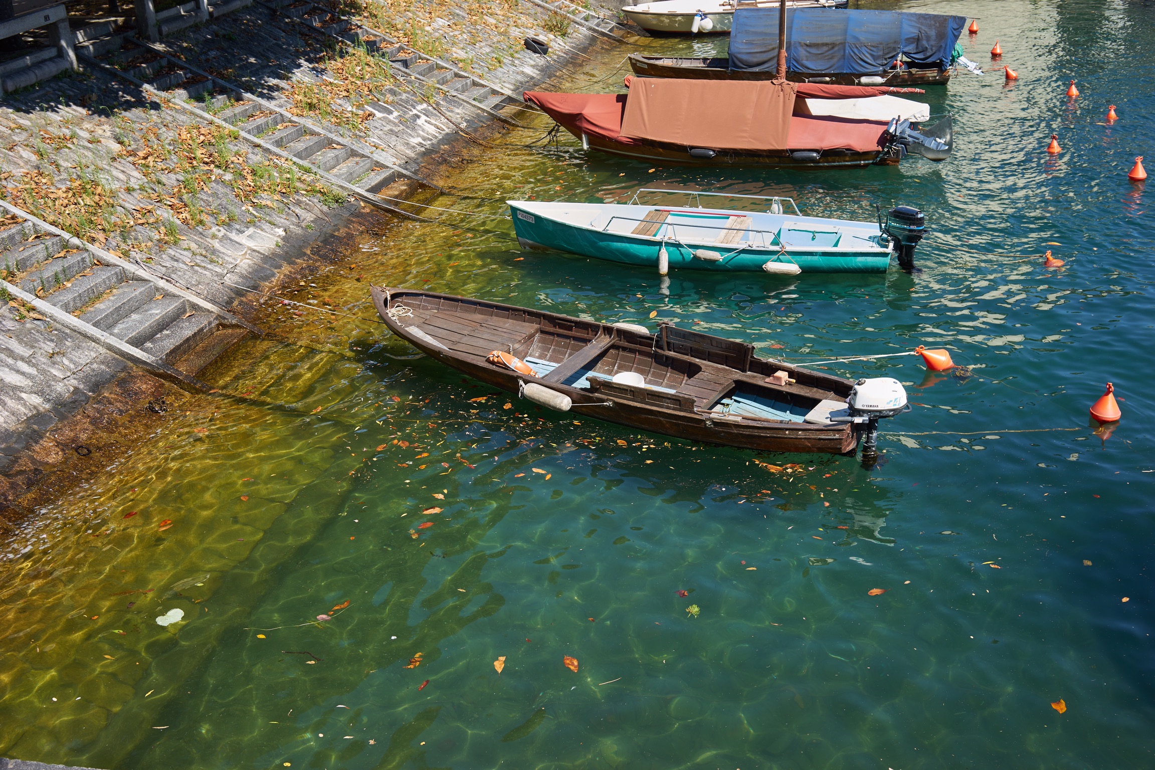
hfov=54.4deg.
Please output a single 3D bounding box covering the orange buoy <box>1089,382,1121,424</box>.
[{"bbox_3d":[5.092,0.182,10.736,0.300,0.435,0.300,3,27,-3],"label":"orange buoy"}]

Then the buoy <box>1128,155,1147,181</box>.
[{"bbox_3d":[8.671,-3.327,17.318,0.285,0.405,0.285,-2,27,0],"label":"buoy"}]

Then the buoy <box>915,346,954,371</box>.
[{"bbox_3d":[3.790,-0.276,11.834,0.440,0.290,0.290,25,15,-29],"label":"buoy"}]

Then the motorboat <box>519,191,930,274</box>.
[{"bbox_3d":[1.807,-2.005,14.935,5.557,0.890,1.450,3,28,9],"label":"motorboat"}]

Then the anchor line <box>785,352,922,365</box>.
[{"bbox_3d":[2.860,-0.279,11.522,1.500,0.100,0.080,-10,28,-15],"label":"anchor line"}]

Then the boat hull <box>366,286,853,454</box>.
[{"bbox_3d":[0.133,-0.253,11.667,5.499,0.740,1.520,11,30,24],"label":"boat hull"}]

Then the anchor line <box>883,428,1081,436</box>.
[{"bbox_3d":[3.838,0.445,10.652,1.900,0.030,0.060,-2,27,1],"label":"anchor line"}]

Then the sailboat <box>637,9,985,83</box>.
[{"bbox_3d":[4.627,-7.136,23.829,7.070,1.570,1.600,2,28,7],"label":"sailboat"}]

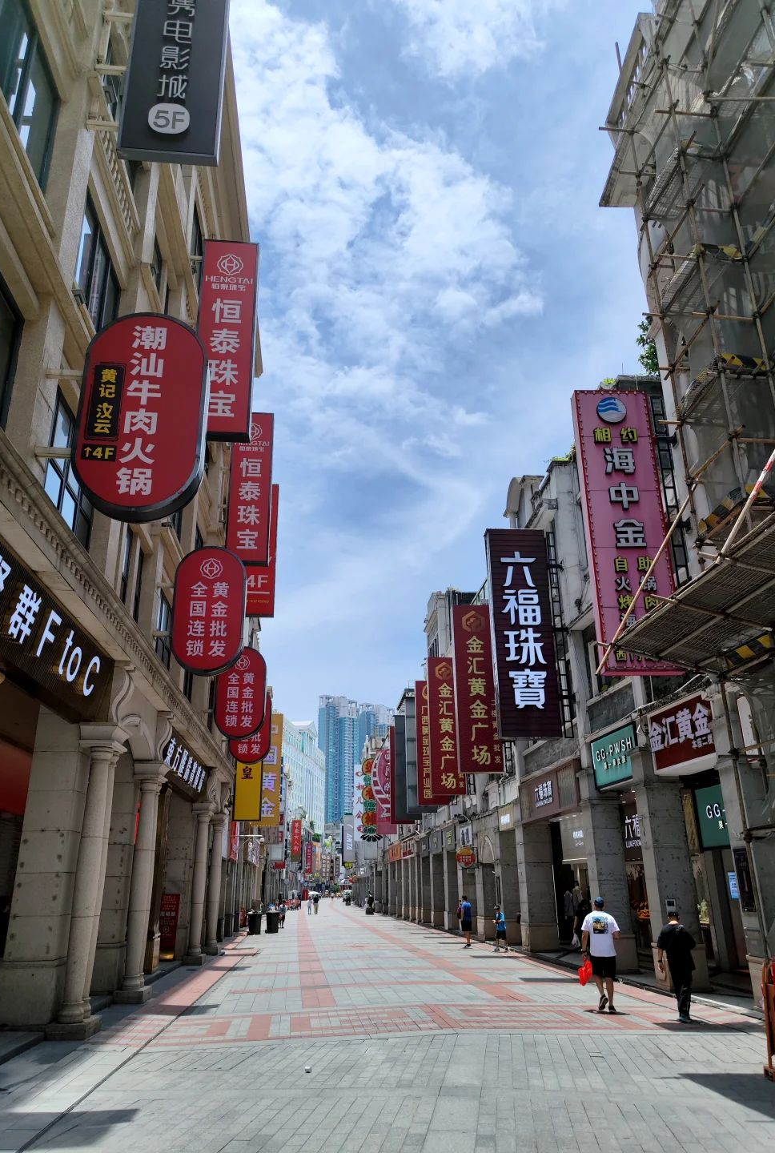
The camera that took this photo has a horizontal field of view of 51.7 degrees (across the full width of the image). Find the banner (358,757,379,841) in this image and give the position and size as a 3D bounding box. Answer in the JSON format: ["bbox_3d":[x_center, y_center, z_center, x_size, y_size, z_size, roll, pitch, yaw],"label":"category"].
[{"bbox_3d":[-1.437,19.284,69.185,1.705,6.821,0.507,1,-22,-5],"label":"banner"}]

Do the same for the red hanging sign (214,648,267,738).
[{"bbox_3d":[-4.768,3.733,26.047,1.550,2.880,0.400,1,-21,-5],"label":"red hanging sign"}]

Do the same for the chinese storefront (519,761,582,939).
[{"bbox_3d":[5.209,8.212,22.851,1.269,5.075,6.902,1,-22,-5],"label":"chinese storefront"}]

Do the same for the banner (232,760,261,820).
[{"bbox_3d":[-5.704,8.285,32.927,1.024,3.451,0.254,1,-22,-5],"label":"banner"}]

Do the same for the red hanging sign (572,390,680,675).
[{"bbox_3d":[4.586,-1.009,15.457,1.503,5.847,0.355,1,-22,-5],"label":"red hanging sign"}]

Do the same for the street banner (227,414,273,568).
[{"bbox_3d":[-4.888,-3.223,28.626,1.380,5.880,0.420,1,-21,-5],"label":"street banner"}]

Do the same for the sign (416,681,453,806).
[{"bbox_3d":[2.120,7.681,37.141,1.400,5.600,0.360,1,-21,-5],"label":"sign"}]

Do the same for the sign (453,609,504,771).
[{"bbox_3d":[3.113,3.905,28.086,1.444,5.924,0.406,1,-22,-5],"label":"sign"}]

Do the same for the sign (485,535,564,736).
[{"bbox_3d":[3.470,1.395,20.594,1.500,5.500,0.420,1,-21,-5],"label":"sign"}]

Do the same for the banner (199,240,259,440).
[{"bbox_3d":[-4.257,-6.340,21.174,1.446,6.084,0.406,1,-22,-5],"label":"banner"}]

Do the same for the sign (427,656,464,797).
[{"bbox_3d":[2.525,6.502,34.837,1.370,5.937,0.406,1,-22,-5],"label":"sign"}]

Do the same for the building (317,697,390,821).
[{"bbox_3d":[-30.997,202.010,758.098,68.000,168.000,45.000,0,-21,-2],"label":"building"}]

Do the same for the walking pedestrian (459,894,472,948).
[{"bbox_3d":[2.802,12.227,28.389,0.350,1.720,0.440,-16,-26,35],"label":"walking pedestrian"}]

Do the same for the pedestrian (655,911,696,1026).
[{"bbox_3d":[4.555,6.104,12.572,0.580,1.600,0.380,-2,-21,3],"label":"pedestrian"}]

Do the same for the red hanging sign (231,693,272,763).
[{"bbox_3d":[-5.211,5.540,30.688,1.530,2.880,0.400,1,-21,-5],"label":"red hanging sign"}]

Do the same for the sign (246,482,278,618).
[{"bbox_3d":[-5.302,-1.183,33.235,1.380,5.850,0.420,1,-21,-5],"label":"sign"}]

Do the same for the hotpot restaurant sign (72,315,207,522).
[{"bbox_3d":[-3.365,-2.246,11.080,1.653,3.164,0.335,1,-22,-5],"label":"hotpot restaurant sign"}]

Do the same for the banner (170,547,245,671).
[{"bbox_3d":[-4.077,0.756,18.388,1.597,2.961,0.406,1,-22,-5],"label":"banner"}]

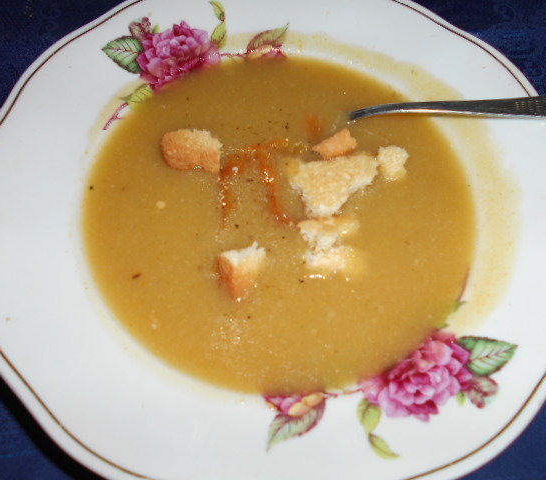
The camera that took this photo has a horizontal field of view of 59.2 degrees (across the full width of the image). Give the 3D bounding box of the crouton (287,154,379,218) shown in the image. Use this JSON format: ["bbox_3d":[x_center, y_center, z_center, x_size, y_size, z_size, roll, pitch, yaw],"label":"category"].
[{"bbox_3d":[0.025,-0.022,0.207,0.035,0.013,0.025,-4,63,-5],"label":"crouton"}]

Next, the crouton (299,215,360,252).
[{"bbox_3d":[0.022,-0.001,0.196,0.022,0.013,0.012,-3,63,-4],"label":"crouton"}]

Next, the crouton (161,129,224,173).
[{"bbox_3d":[-0.034,-0.037,0.210,0.023,0.016,0.014,6,63,1],"label":"crouton"}]

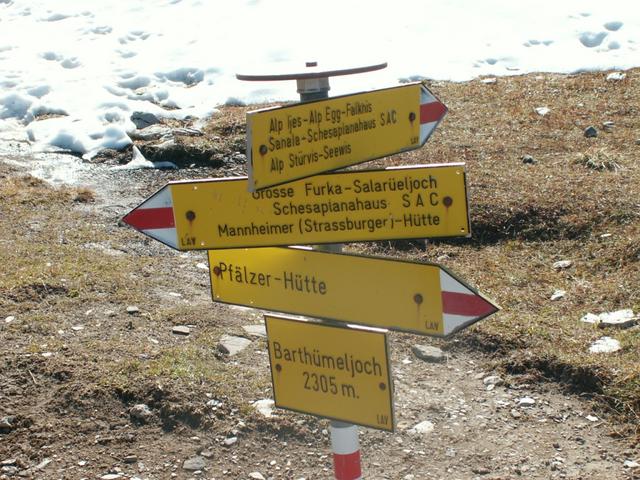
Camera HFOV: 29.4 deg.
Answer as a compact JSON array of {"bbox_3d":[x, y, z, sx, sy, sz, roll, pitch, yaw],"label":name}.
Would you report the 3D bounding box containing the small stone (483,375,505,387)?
[{"bbox_3d":[0.742,0.599,5.206,0.090,0.031,0.067,0,12,0],"label":"small stone"}]

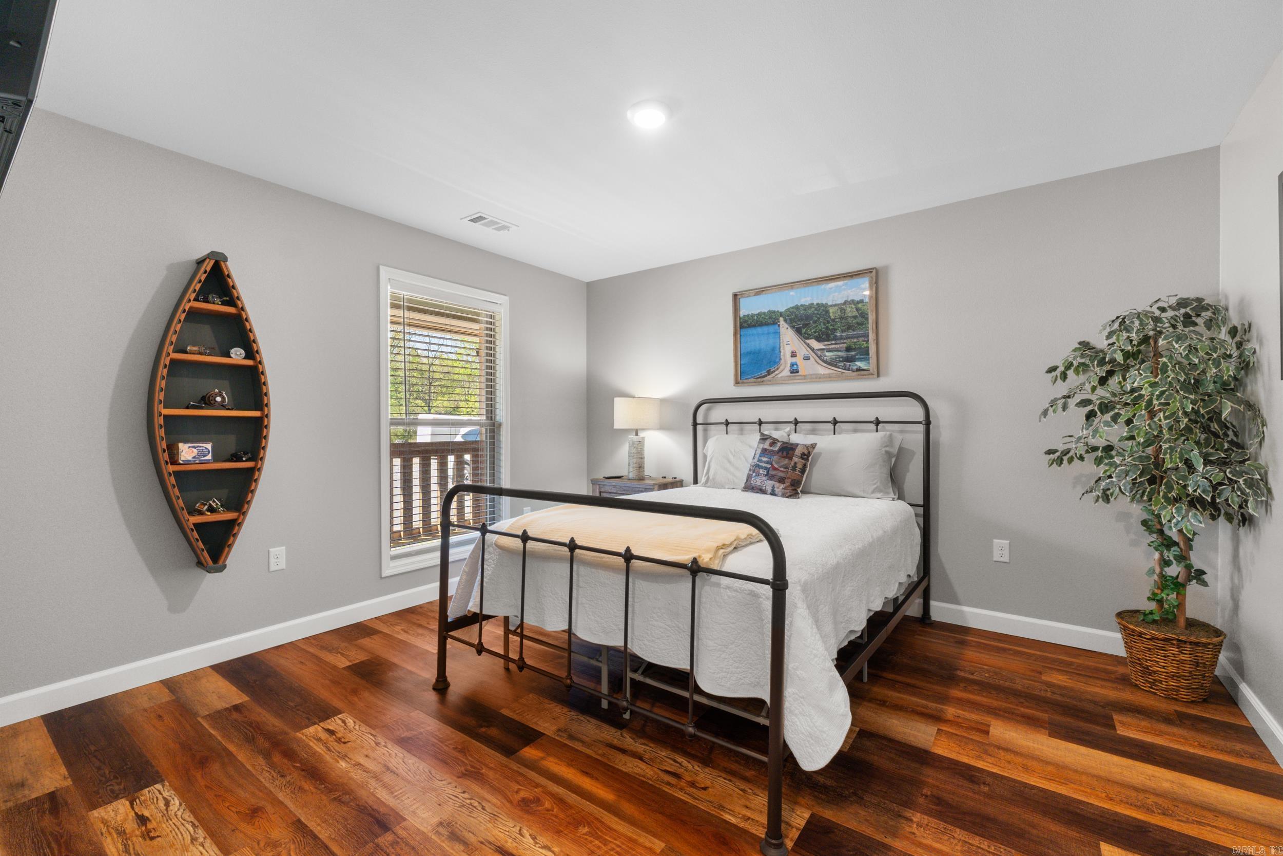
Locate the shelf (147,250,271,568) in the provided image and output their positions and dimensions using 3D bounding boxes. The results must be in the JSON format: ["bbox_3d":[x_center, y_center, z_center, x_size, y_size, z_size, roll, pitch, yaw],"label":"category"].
[{"bbox_3d":[-2.039,-0.072,2.533,0.160,1.495,0.440,0,0,36],"label":"shelf"}]

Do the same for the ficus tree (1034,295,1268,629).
[{"bbox_3d":[2.169,0.154,2.354,0.680,1.460,0.740,0,0,36],"label":"ficus tree"}]

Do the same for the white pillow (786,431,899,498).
[{"bbox_3d":[1.213,0.220,3.231,0.670,0.420,0.180,0,-18,36],"label":"white pillow"}]

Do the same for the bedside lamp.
[{"bbox_3d":[-0.035,0.085,4.200,0.360,0.650,0.360,0,0,0],"label":"bedside lamp"}]

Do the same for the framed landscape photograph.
[{"bbox_3d":[1.067,-0.649,3.615,0.980,0.675,0.035,0,0,36],"label":"framed landscape photograph"}]

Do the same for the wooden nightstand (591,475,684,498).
[{"bbox_3d":[-0.034,0.768,4.170,0.580,0.730,0.410,0,0,36],"label":"wooden nightstand"}]

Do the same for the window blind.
[{"bbox_3d":[-1.330,-0.061,3.688,0.055,1.690,0.860,0,0,36],"label":"window blind"}]

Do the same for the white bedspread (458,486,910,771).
[{"bbox_3d":[0.401,0.672,2.726,1.730,0.570,2.070,0,0,36],"label":"white bedspread"}]

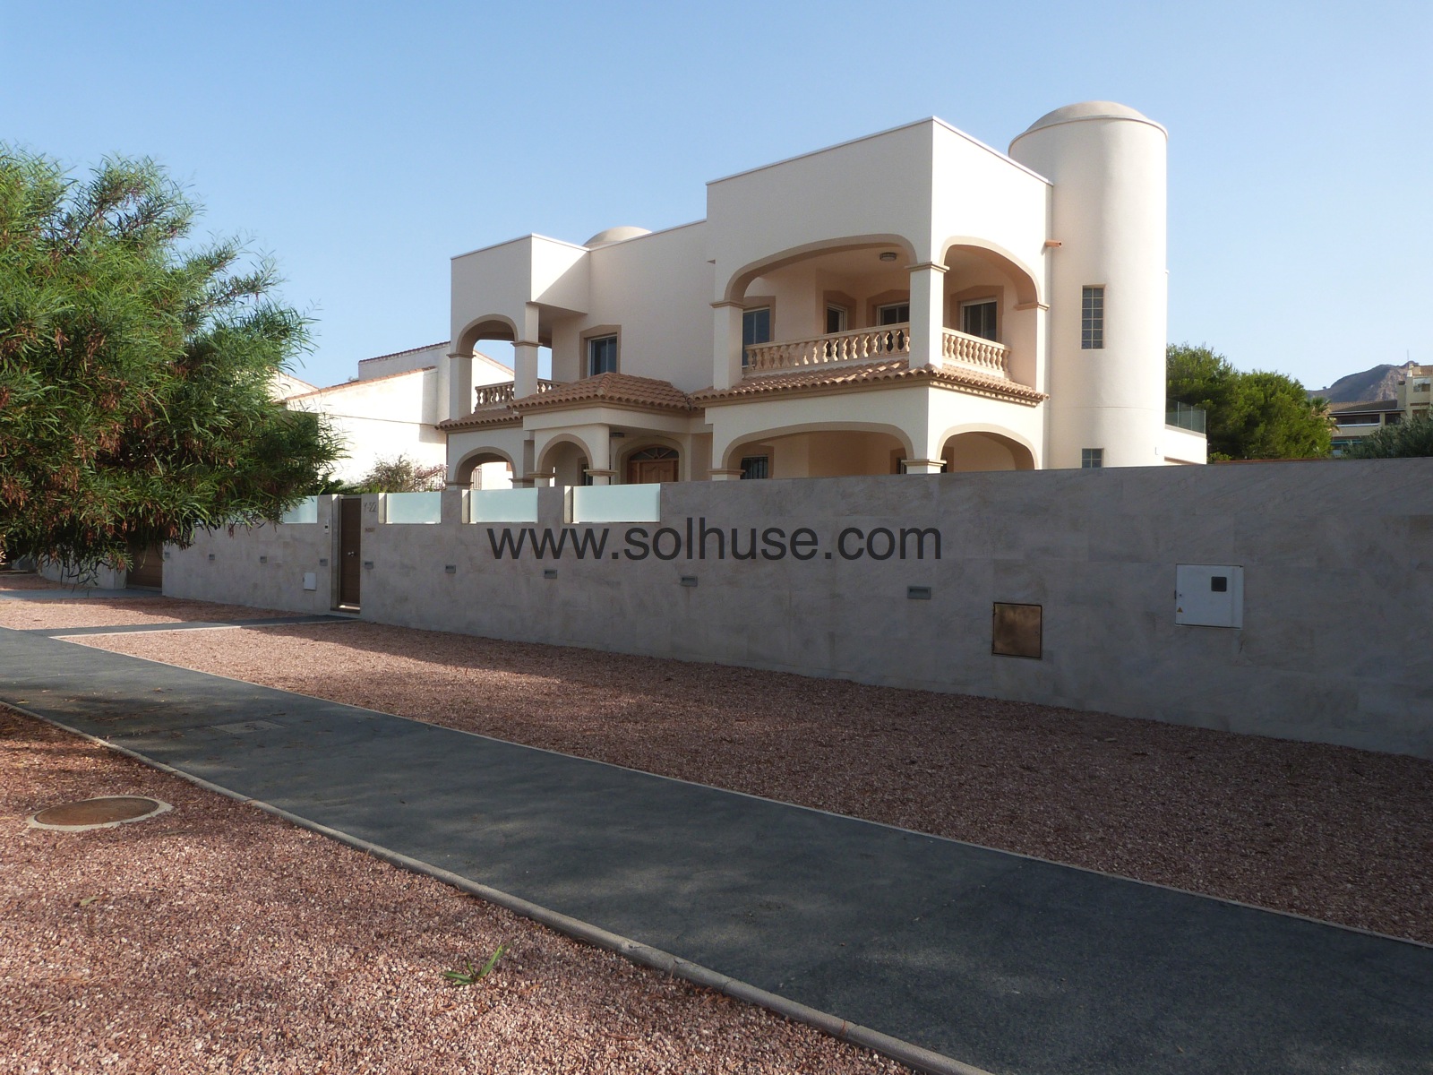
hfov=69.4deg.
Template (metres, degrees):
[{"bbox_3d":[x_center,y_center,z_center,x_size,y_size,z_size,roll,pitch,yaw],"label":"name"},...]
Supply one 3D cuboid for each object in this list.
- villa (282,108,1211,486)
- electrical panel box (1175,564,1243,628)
[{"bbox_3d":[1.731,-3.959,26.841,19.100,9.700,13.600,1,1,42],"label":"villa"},{"bbox_3d":[4.173,0.496,8.726,0.536,0.521,0.160,1,1,44],"label":"electrical panel box"}]

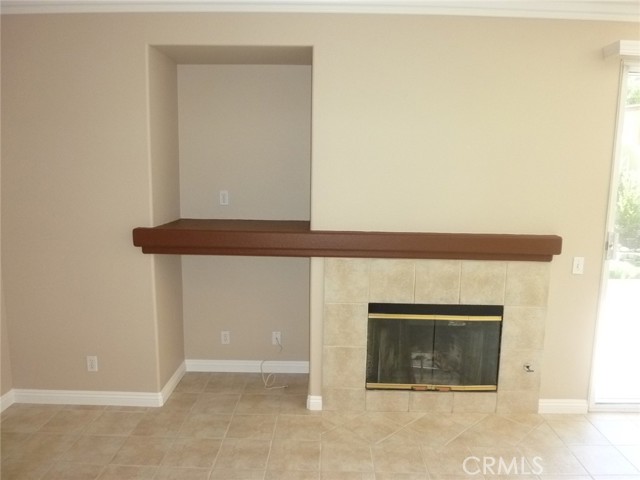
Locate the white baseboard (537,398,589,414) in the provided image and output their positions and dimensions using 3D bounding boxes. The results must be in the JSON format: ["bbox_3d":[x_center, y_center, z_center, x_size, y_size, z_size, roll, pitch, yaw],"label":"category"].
[{"bbox_3d":[1.735,1.191,3.281,0.345,0.104,0.018,1,8,1],"label":"white baseboard"}]

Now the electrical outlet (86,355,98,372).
[{"bbox_3d":[-1.618,0.885,3.288,0.072,0.116,0.012,1,8,1],"label":"electrical outlet"}]

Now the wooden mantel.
[{"bbox_3d":[0.184,-0.004,3.359,2.836,0.169,0.671,1,8,1],"label":"wooden mantel"}]

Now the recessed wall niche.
[{"bbox_3d":[-0.589,-0.075,3.450,1.073,2.468,0.599,1,8,1],"label":"recessed wall niche"}]

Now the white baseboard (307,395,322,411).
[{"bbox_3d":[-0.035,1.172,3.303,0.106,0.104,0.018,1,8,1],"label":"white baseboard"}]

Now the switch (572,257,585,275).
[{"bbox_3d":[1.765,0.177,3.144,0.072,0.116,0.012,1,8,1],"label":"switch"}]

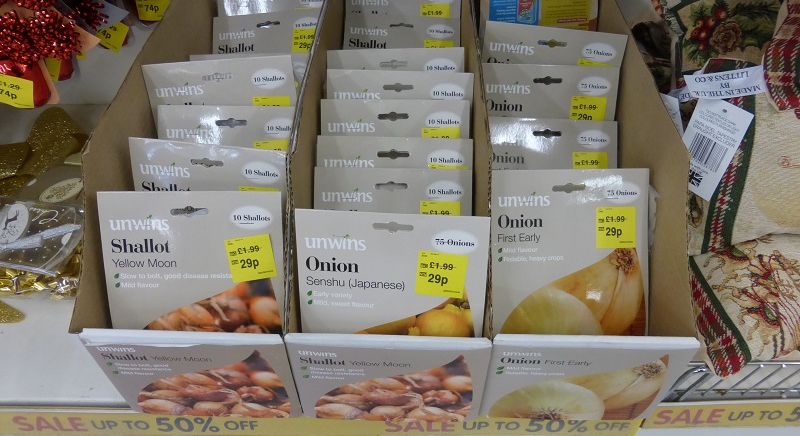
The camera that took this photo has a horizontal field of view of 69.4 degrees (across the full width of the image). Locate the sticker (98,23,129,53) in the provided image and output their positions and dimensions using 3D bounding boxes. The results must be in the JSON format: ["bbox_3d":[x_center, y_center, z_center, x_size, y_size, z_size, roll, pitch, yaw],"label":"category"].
[{"bbox_3d":[-0.338,-0.216,0.667,0.038,0.038,0.002,26,34,-24],"label":"sticker"}]

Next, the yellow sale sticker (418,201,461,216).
[{"bbox_3d":[0.038,0.003,0.554,0.038,0.038,0.001,1,5,2],"label":"yellow sale sticker"}]

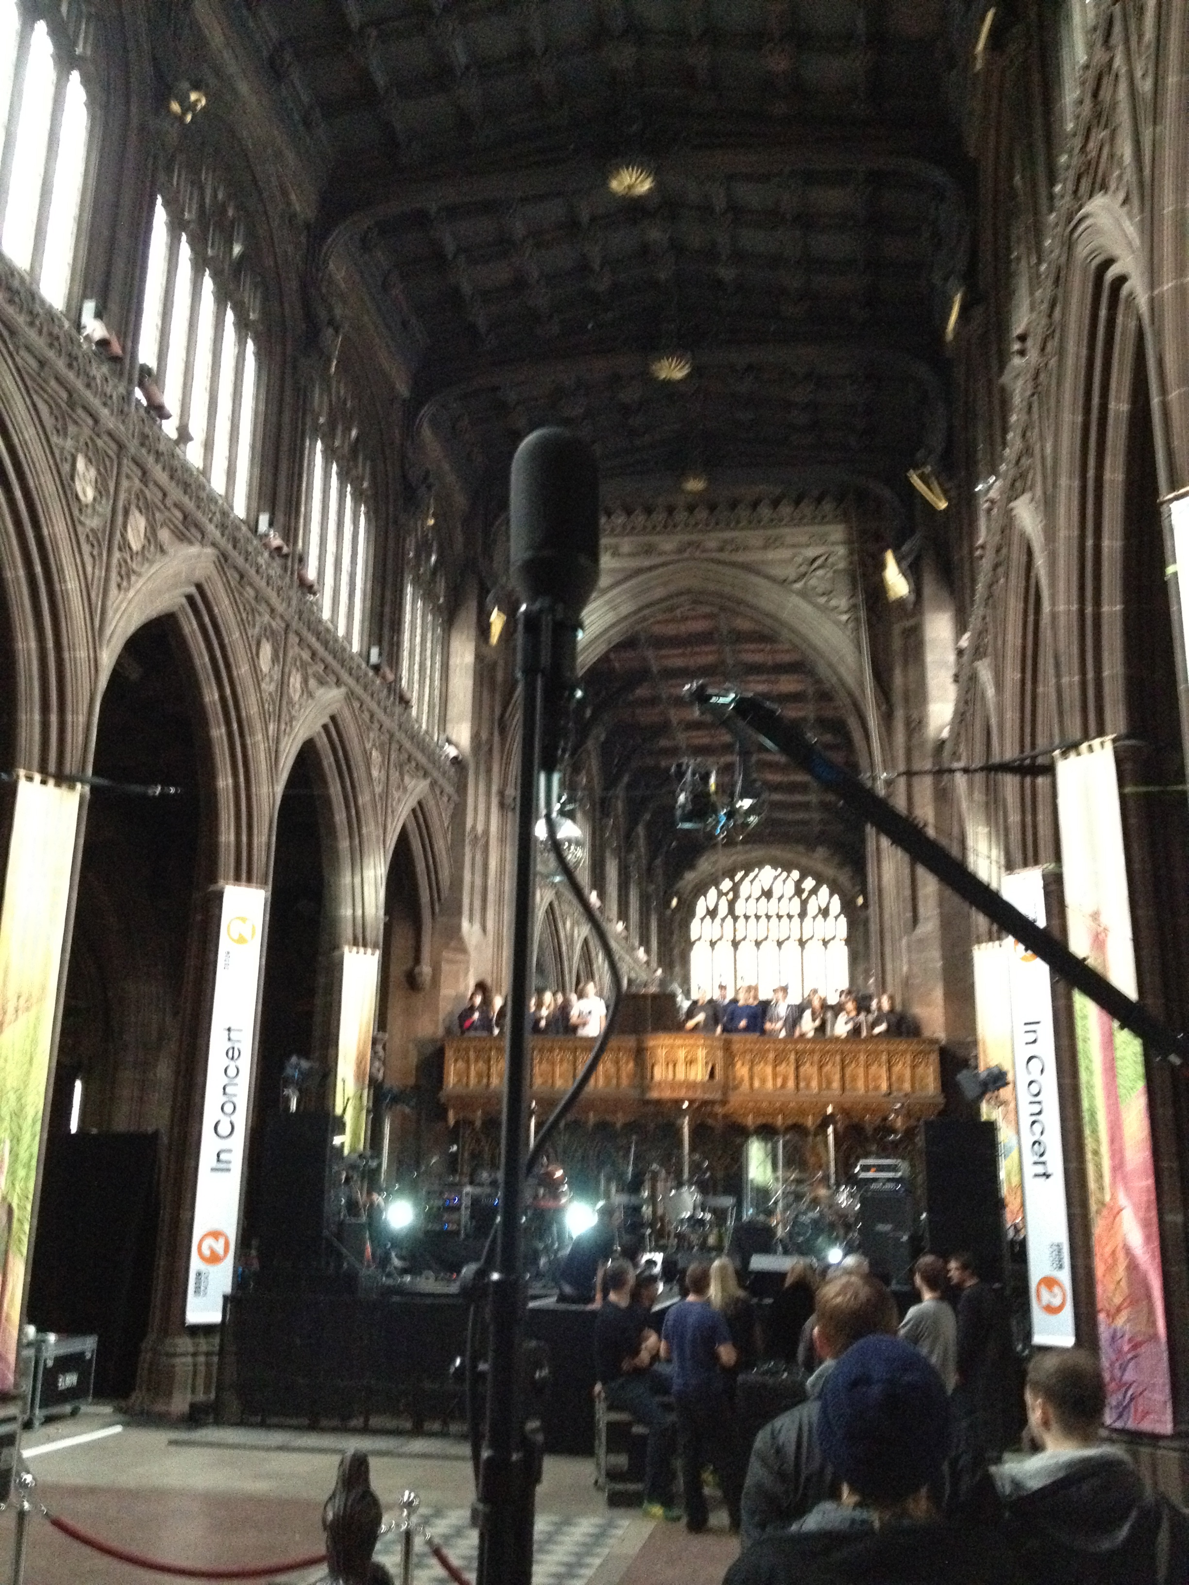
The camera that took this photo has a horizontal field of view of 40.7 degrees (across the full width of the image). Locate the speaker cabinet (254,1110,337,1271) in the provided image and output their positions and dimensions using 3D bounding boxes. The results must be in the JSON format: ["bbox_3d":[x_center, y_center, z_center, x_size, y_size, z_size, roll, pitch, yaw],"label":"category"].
[{"bbox_3d":[-3.342,4.450,17.904,0.820,1.745,0.800,0,-15,3],"label":"speaker cabinet"}]

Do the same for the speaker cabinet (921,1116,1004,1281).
[{"bbox_3d":[3.738,4.225,16.252,0.720,1.750,0.720,-2,-16,9],"label":"speaker cabinet"}]

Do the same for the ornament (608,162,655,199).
[{"bbox_3d":[0.474,-7.677,20.111,0.570,0.160,0.570,-1,-15,9],"label":"ornament"}]

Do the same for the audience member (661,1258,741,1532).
[{"bbox_3d":[0.744,4.186,11.161,0.540,1.770,0.340,0,-16,3],"label":"audience member"}]

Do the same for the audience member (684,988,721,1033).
[{"bbox_3d":[1.621,3.803,23.981,0.540,1.700,0.360,-1,-15,9],"label":"audience member"}]

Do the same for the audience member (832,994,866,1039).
[{"bbox_3d":[4.081,4.071,25.651,0.520,1.620,0.400,0,-15,3],"label":"audience member"}]

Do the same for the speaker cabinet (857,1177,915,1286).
[{"bbox_3d":[3.310,5.016,18.236,0.650,1.220,0.420,-4,-16,18],"label":"speaker cabinet"}]

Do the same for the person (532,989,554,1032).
[{"bbox_3d":[-0.829,4.134,26.431,0.460,1.720,0.360,-3,-15,14],"label":"person"}]

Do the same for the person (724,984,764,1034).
[{"bbox_3d":[2.249,3.719,23.901,0.580,1.700,0.360,-1,-15,9],"label":"person"}]

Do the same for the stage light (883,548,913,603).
[{"bbox_3d":[4.862,-3.480,25.735,0.380,0.800,0.400,-11,-19,38],"label":"stage light"}]

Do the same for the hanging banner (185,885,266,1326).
[{"bbox_3d":[-3.881,3.234,16.927,0.442,4.480,0.050,9,-17,-27],"label":"hanging banner"}]

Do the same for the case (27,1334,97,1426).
[{"bbox_3d":[-5.622,5.921,16.229,0.600,0.780,1.200,-1,-15,9],"label":"case"}]

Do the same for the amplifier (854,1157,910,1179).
[{"bbox_3d":[3.544,4.636,19.771,0.600,0.260,0.360,-7,-17,27],"label":"amplifier"}]

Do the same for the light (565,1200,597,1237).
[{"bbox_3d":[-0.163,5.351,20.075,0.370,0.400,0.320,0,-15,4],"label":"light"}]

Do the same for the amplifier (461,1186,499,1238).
[{"bbox_3d":[-1.463,5.552,21.197,0.540,0.710,0.450,-1,-15,6],"label":"amplifier"}]

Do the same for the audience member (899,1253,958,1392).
[{"bbox_3d":[2.301,4.070,10.876,0.480,1.790,0.310,7,-17,-22],"label":"audience member"}]

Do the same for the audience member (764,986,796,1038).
[{"bbox_3d":[2.800,3.763,24.121,0.480,1.700,0.300,-2,-16,9],"label":"audience member"}]

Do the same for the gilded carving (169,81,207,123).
[{"bbox_3d":[-3.949,-6.700,15.582,0.270,0.340,0.360,-10,-18,34],"label":"gilded carving"}]

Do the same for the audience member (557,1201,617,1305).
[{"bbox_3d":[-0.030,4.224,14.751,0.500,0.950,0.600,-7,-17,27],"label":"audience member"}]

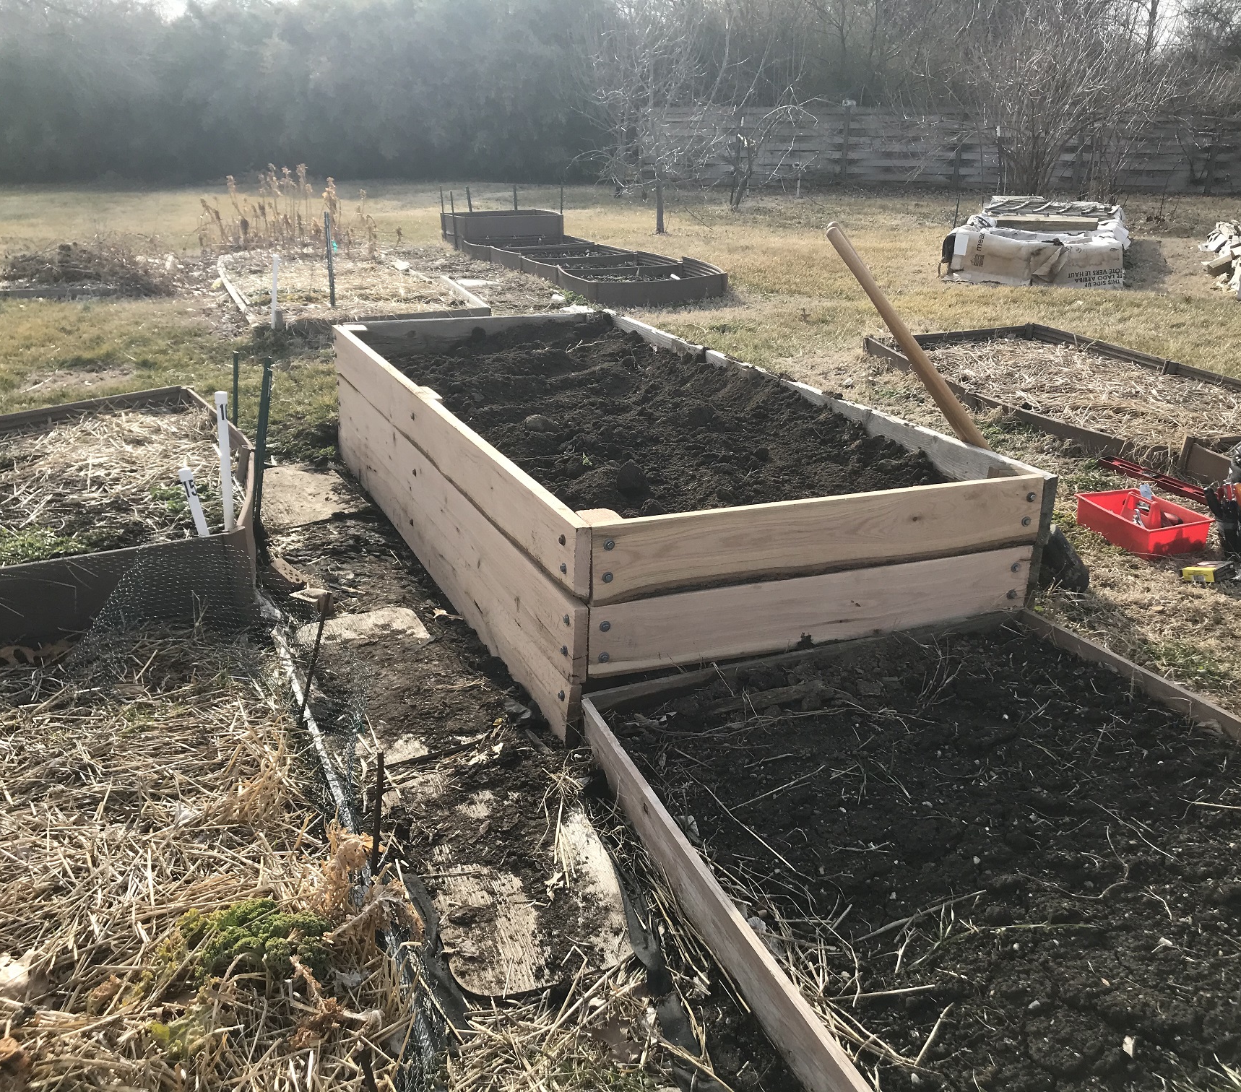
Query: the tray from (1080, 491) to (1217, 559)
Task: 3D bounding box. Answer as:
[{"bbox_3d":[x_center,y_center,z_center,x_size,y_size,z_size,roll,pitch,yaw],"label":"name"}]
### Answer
[{"bbox_3d":[1.724,-0.095,3.891,0.249,0.130,0.361,-5,20,-19],"label":"tray"}]

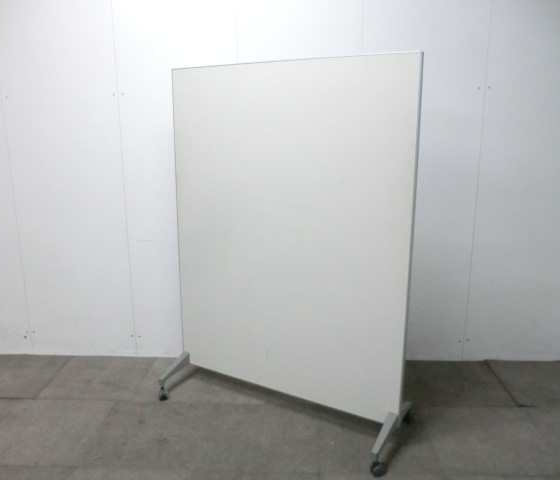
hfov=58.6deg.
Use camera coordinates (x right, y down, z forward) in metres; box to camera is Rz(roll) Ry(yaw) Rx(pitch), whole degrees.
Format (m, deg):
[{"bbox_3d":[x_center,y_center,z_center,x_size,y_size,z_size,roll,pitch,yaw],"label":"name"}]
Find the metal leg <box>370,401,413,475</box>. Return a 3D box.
[{"bbox_3d":[0.489,0.817,2.132,0.056,0.168,0.445,8,16,30],"label":"metal leg"}]

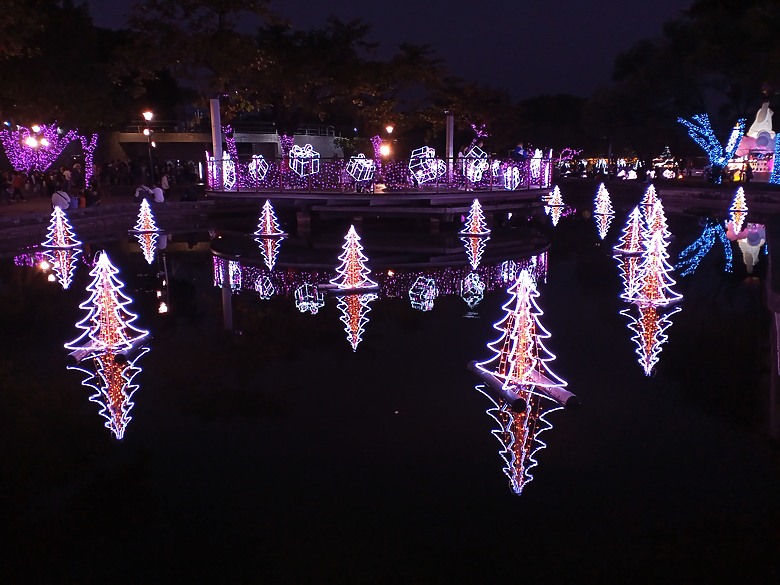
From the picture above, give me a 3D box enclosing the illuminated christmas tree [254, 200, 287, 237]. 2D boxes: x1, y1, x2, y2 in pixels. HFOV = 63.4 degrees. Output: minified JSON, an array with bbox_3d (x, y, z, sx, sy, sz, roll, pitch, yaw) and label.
[{"bbox_3d":[-3.688,-2.251,19.157,0.921,1.053,0.921,-3,11,-11],"label":"illuminated christmas tree"}]

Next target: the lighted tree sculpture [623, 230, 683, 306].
[{"bbox_3d":[3.719,-0.346,8.823,0.865,1.072,0.865,4,12,23],"label":"lighted tree sculpture"}]

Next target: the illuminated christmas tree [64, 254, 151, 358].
[{"bbox_3d":[-3.377,0.070,7.537,0.920,1.130,0.920,10,15,43],"label":"illuminated christmas tree"}]

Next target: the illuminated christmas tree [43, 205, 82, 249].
[{"bbox_3d":[-8.639,-1.687,16.481,0.978,1.053,0.978,-6,12,-27],"label":"illuminated christmas tree"}]

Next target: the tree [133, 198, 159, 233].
[{"bbox_3d":[-8.560,-2.712,22.163,0.920,1.130,0.920,-5,12,-21],"label":"tree"}]

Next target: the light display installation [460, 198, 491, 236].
[{"bbox_3d":[2.568,-2.253,18.820,0.921,1.053,0.921,1,11,8],"label":"light display installation"}]

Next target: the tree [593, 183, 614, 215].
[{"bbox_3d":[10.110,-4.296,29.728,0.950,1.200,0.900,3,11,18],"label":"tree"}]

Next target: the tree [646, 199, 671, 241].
[{"bbox_3d":[8.157,-2.246,19.156,0.920,1.130,0.920,4,12,23],"label":"tree"}]

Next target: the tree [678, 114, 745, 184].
[{"bbox_3d":[21.896,-9.538,42.819,4.606,4.550,3.572,5,12,26],"label":"tree"}]

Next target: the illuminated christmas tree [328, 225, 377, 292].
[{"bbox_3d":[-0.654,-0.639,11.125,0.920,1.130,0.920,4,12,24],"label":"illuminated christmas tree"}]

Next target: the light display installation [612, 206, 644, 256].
[{"bbox_3d":[5.557,-1.422,14.303,0.940,1.053,0.940,4,12,21],"label":"light display installation"}]

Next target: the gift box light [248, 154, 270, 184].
[{"bbox_3d":[-4.666,-4.415,22.556,1.050,0.980,0.150,7,13,35],"label":"gift box light"}]

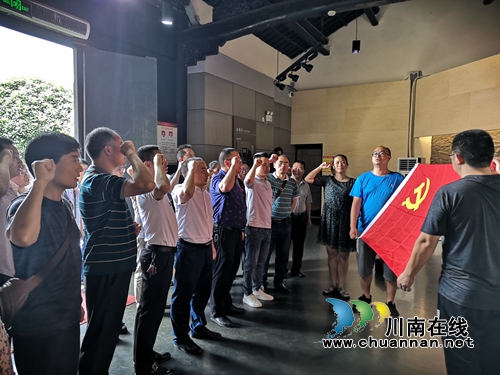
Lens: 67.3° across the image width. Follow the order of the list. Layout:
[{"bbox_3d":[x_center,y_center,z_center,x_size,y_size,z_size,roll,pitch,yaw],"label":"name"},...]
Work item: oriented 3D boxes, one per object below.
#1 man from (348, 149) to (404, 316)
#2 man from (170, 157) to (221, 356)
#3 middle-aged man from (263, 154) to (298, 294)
[{"bbox_3d":[1.392,0.443,4.066,0.600,1.758,0.420,1,2,20],"label":"man"},{"bbox_3d":[-0.469,0.550,3.230,0.400,1.612,0.530,1,3,25],"label":"man"},{"bbox_3d":[0.387,0.444,4.732,0.500,1.703,0.370,-1,2,-13],"label":"middle-aged man"}]

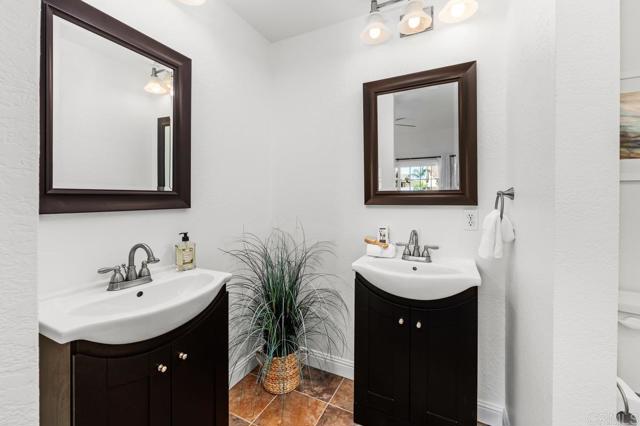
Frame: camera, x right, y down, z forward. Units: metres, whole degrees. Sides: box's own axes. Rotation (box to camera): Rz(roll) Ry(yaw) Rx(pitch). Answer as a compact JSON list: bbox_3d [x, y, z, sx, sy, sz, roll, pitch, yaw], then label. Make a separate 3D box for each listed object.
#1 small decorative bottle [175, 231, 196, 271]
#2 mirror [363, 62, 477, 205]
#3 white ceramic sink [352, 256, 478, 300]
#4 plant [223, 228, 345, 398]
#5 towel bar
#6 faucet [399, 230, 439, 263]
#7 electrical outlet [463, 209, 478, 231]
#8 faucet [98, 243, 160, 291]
[{"bbox_3d":[-0.672,0.184,1.242,0.060,0.195,0.080,2,3,41],"label":"small decorative bottle"},{"bbox_3d":[0.571,-0.441,1.487,0.628,0.788,0.030,1,2,26],"label":"mirror"},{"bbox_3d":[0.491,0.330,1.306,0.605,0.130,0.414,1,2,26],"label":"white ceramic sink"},{"bbox_3d":[-0.235,0.615,1.572,0.660,0.990,0.660,1,2,26],"label":"plant"},{"bbox_3d":[0.881,-0.035,1.185,0.066,0.168,0.150,1,2,26],"label":"towel bar"},{"bbox_3d":[0.533,0.186,1.380,0.215,0.172,0.155,1,2,26],"label":"faucet"},{"bbox_3d":[0.835,0.039,1.371,0.073,0.116,0.010,1,2,26],"label":"electrical outlet"},{"bbox_3d":[-0.740,0.208,1.002,0.155,0.172,0.205,1,2,26],"label":"faucet"}]

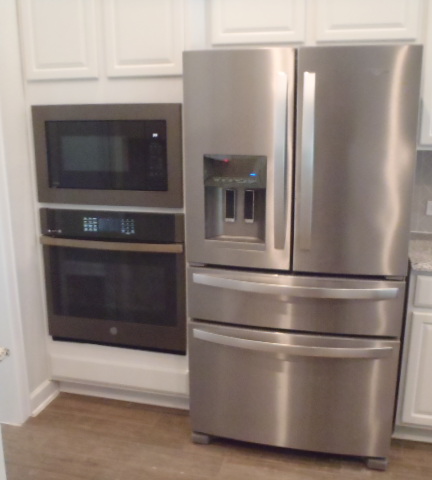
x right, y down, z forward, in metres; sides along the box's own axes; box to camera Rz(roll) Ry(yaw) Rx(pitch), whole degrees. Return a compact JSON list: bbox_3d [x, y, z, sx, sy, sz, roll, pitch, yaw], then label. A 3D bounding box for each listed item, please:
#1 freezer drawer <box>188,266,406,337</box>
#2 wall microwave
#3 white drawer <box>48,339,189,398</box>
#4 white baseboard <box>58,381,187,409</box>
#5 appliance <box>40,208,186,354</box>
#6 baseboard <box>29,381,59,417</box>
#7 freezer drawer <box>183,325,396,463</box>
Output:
[{"bbox_3d":[0.319,0.262,2.204,0.901,0.239,0.146,3,13,14],"label":"freezer drawer"},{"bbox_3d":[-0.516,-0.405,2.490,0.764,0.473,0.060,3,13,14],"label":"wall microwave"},{"bbox_3d":[-0.509,0.671,2.732,0.839,0.251,0.030,3,13,14],"label":"white drawer"},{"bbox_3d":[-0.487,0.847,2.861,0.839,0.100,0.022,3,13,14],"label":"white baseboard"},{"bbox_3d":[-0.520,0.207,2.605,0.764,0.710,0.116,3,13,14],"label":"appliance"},{"bbox_3d":[-0.930,0.853,2.835,0.020,0.105,0.259,3,13,14],"label":"baseboard"},{"bbox_3d":[0.320,0.664,2.298,0.901,0.554,0.146,3,13,14],"label":"freezer drawer"}]

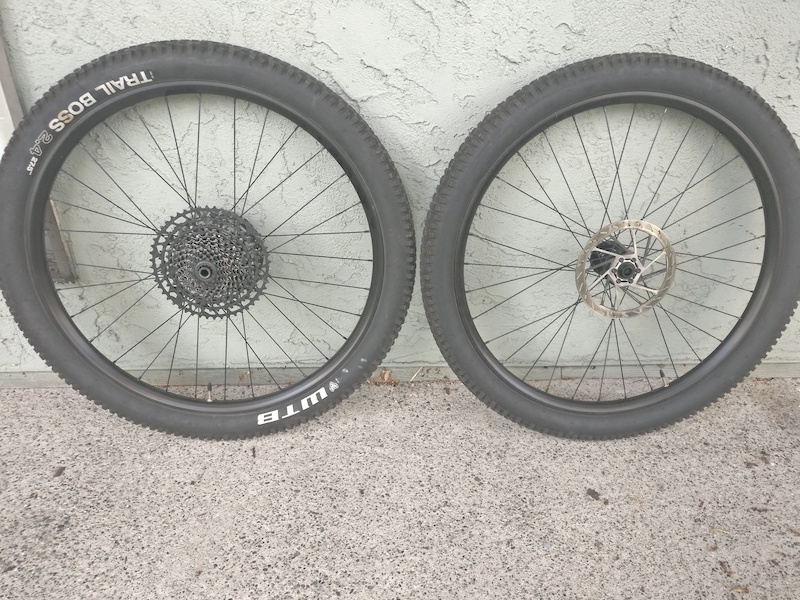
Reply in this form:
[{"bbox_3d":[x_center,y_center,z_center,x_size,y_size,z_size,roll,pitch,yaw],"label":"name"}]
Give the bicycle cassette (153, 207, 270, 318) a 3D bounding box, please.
[{"bbox_3d":[-0.323,-0.053,1.096,0.206,0.206,0.045,-3,22,-5],"label":"bicycle cassette"}]

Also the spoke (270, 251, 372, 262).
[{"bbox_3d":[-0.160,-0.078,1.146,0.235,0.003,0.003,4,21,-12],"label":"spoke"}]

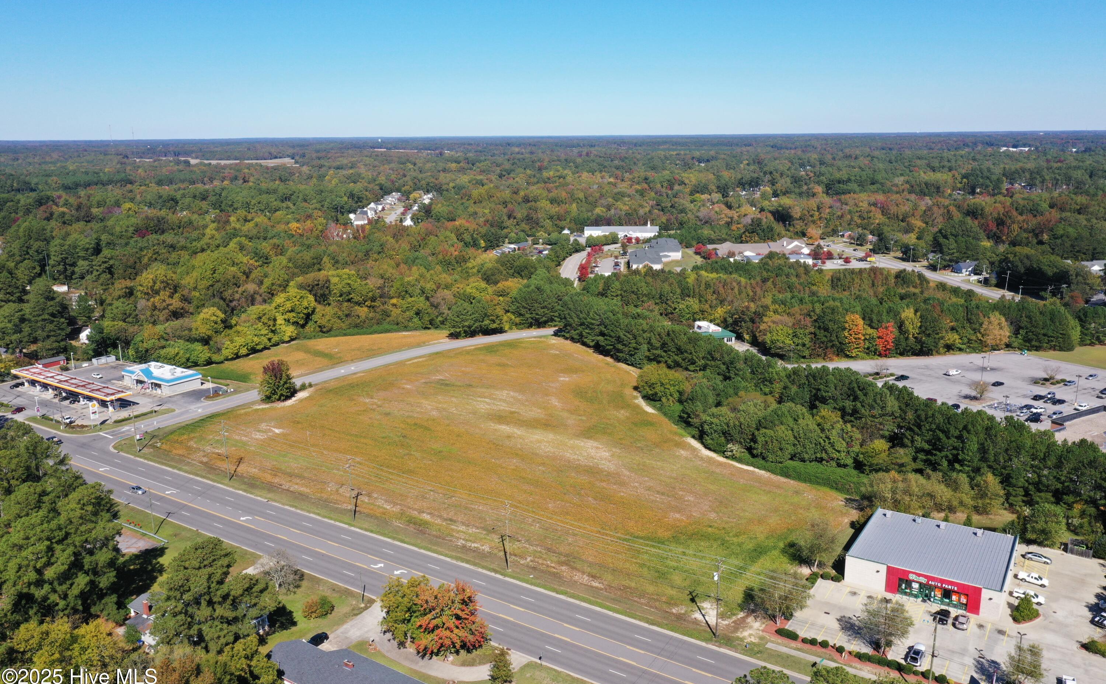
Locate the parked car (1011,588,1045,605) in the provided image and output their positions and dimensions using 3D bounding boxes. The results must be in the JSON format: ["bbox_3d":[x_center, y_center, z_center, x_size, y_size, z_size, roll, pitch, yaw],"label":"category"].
[{"bbox_3d":[90.204,48.056,162.955,5.200,1.760,1.920,10,17,37],"label":"parked car"}]

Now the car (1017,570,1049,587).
[{"bbox_3d":[92.326,45.737,165.313,5.250,1.700,1.850,9,17,35],"label":"car"}]

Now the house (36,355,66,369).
[{"bbox_3d":[-191.936,8.143,329.488,4.100,3.500,8.900,9,16,33],"label":"house"}]

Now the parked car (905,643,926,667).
[{"bbox_3d":[61.405,52.691,145.044,1.900,1.750,4.650,9,16,33],"label":"parked car"}]

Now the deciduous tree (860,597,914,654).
[{"bbox_3d":[55.393,47.551,142.723,9.000,9.700,8.800,5,15,21],"label":"deciduous tree"}]

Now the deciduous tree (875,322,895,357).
[{"bbox_3d":[130.286,-0.828,336.275,7.200,13.800,7.000,-1,14,0],"label":"deciduous tree"}]

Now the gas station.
[{"bbox_3d":[-167.818,16.303,299.475,63.520,5.700,8.400,8,16,33],"label":"gas station"}]

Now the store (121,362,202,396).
[{"bbox_3d":[-138.962,12.509,306.059,27.600,5.200,12.900,9,16,33],"label":"store"}]

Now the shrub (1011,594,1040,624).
[{"bbox_3d":[86.611,48.129,157.013,4.600,4.500,4.300,8,16,31],"label":"shrub"}]

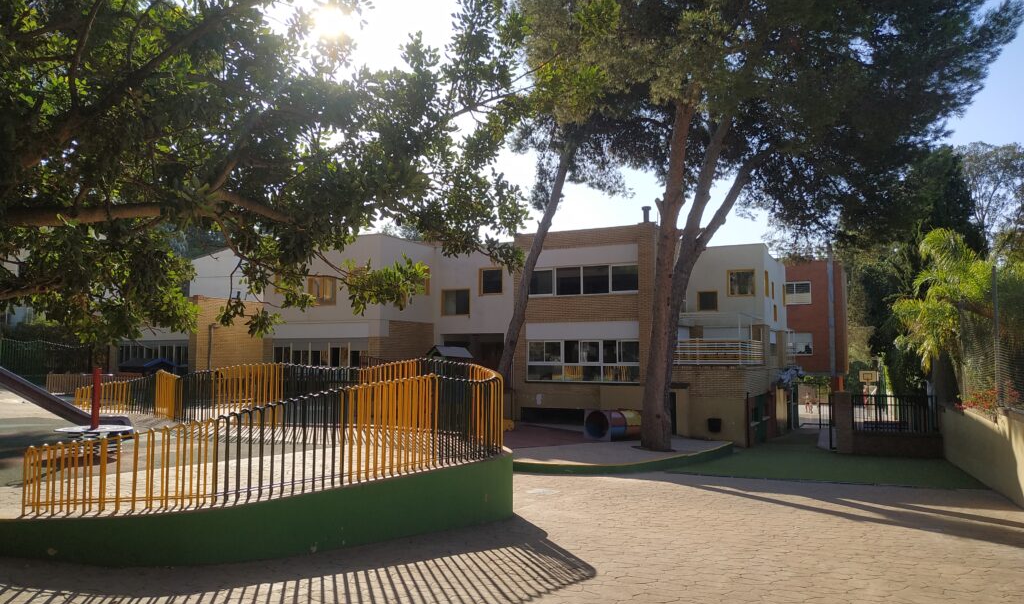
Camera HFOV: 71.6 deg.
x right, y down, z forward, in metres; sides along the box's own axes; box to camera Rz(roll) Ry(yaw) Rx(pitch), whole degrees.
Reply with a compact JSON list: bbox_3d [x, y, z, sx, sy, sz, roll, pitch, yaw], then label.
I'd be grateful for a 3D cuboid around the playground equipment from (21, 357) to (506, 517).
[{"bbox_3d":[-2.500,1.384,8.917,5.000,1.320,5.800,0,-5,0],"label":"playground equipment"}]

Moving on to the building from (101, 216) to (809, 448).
[{"bbox_3d":[-2.849,2.041,37.638,31.310,8.190,17.100,-2,-5,27],"label":"building"}]

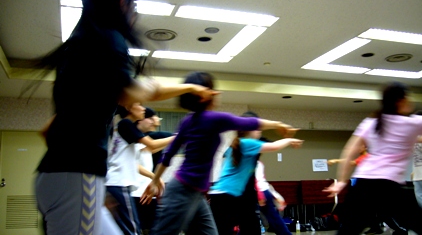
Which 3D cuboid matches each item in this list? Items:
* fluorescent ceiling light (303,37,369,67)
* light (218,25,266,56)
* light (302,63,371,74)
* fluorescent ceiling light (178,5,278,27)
[{"bbox_3d":[1.967,-1.014,6.698,0.290,0.070,1.380,2,-11,-18],"label":"fluorescent ceiling light"},{"bbox_3d":[0.420,-1.088,6.087,0.290,0.070,1.220,2,-11,-18],"label":"light"},{"bbox_3d":[2.216,-0.875,7.490,1.250,0.070,0.290,2,-11,-18],"label":"light"},{"bbox_3d":[0.200,-1.244,5.206,1.250,0.070,0.290,2,-11,-18],"label":"fluorescent ceiling light"}]

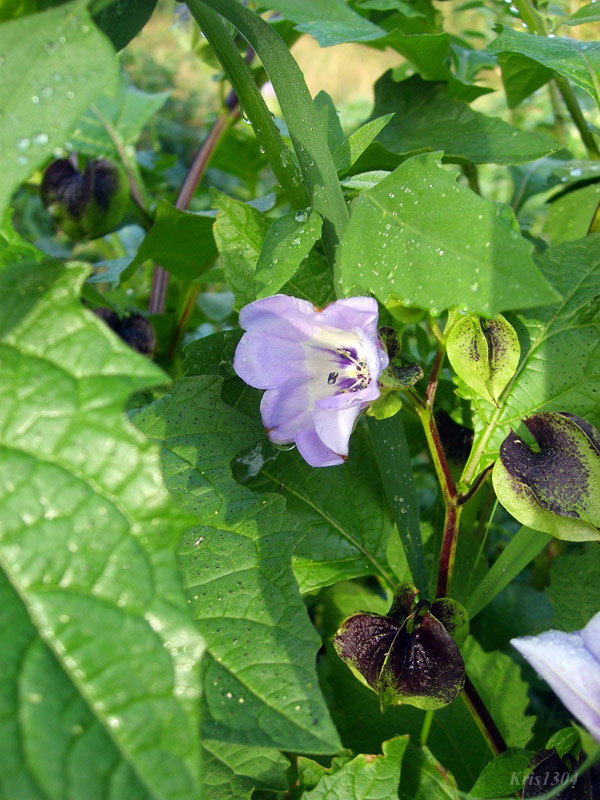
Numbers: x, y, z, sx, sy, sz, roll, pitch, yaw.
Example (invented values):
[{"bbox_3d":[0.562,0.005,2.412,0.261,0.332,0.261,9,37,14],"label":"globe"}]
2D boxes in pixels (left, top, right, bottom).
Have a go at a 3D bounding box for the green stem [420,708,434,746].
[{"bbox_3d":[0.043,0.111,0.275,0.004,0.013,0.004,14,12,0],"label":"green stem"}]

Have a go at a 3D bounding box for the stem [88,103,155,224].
[{"bbox_3d":[-0.070,-0.092,0.315,0.005,0.047,0.006,-26,6,3],"label":"stem"}]

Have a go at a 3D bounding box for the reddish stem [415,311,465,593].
[{"bbox_3d":[0.039,0.015,0.225,0.013,0.079,0.011,0,12,0],"label":"reddish stem"}]

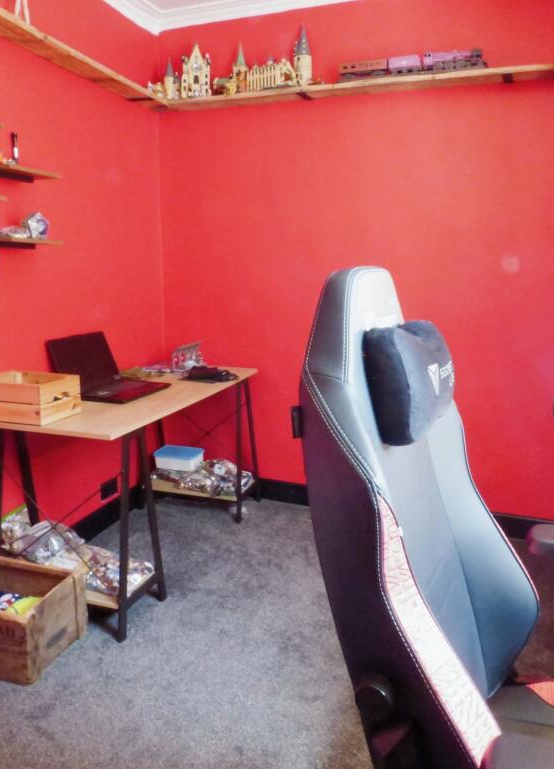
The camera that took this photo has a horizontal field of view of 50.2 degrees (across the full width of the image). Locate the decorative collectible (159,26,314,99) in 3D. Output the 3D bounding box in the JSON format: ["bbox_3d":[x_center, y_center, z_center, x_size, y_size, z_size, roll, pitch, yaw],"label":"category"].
[{"bbox_3d":[-0.231,-1.759,3.281,0.920,0.340,0.170,2,9,19],"label":"decorative collectible"}]

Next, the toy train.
[{"bbox_3d":[0.656,-1.570,2.914,0.710,0.095,0.075,2,9,19],"label":"toy train"}]

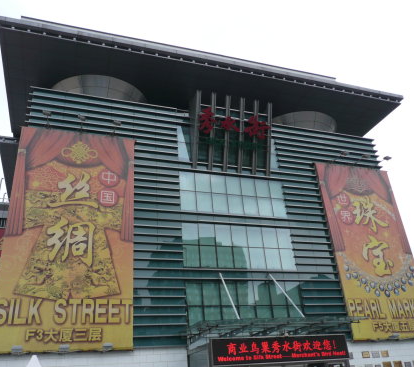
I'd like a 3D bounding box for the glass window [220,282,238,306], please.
[{"bbox_3d":[1.507,7.482,26.838,1.225,1.587,0.100,6,-28,-19],"label":"glass window"}]

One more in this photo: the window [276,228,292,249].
[{"bbox_3d":[5.726,4.009,29.297,1.215,1.640,0.100,5,-28,-19],"label":"window"}]

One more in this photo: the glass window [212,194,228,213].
[{"bbox_3d":[0.963,1.466,28.754,1.218,1.659,0.100,5,-28,-19],"label":"glass window"}]

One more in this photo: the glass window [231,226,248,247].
[{"bbox_3d":[2.440,3.996,29.960,1.261,1.584,0.100,6,-28,-19],"label":"glass window"}]

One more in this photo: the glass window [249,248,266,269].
[{"bbox_3d":[3.530,5.277,27.773,1.225,1.679,0.100,5,-28,-19],"label":"glass window"}]

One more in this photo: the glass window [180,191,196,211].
[{"bbox_3d":[-1.322,1.283,29.012,1.225,1.587,0.100,6,-28,-19],"label":"glass window"}]

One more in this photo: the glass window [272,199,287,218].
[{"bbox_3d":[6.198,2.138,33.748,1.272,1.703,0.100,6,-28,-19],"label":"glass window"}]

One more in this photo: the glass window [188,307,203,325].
[{"bbox_3d":[-0.764,8.324,24.498,1.176,1.476,0.100,5,-28,-19],"label":"glass window"}]

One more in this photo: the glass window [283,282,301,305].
[{"bbox_3d":[5.991,7.551,27.553,1.215,1.647,0.100,5,-28,-19],"label":"glass window"}]

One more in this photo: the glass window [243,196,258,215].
[{"bbox_3d":[3.481,1.768,31.556,1.261,1.611,0.100,6,-28,-19],"label":"glass window"}]

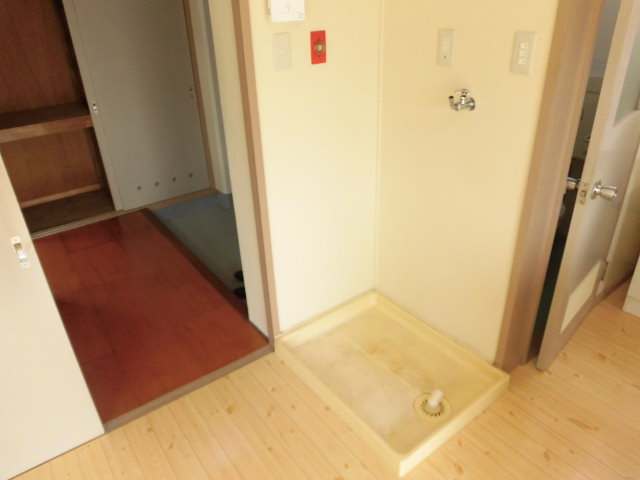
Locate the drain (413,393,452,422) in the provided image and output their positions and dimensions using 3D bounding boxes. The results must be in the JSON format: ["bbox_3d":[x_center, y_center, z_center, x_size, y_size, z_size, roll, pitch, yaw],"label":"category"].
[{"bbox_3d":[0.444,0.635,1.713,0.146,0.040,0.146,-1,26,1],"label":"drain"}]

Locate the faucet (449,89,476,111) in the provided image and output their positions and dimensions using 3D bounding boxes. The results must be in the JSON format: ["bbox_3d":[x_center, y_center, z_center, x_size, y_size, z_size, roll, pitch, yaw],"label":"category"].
[{"bbox_3d":[0.494,-0.481,1.545,0.120,0.082,0.056,-19,31,-32],"label":"faucet"}]

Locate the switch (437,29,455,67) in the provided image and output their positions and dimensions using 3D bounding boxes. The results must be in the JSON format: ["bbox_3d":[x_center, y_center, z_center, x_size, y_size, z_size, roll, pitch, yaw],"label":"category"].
[{"bbox_3d":[0.454,-0.689,1.597,0.012,0.120,0.070,-19,31,-32],"label":"switch"}]

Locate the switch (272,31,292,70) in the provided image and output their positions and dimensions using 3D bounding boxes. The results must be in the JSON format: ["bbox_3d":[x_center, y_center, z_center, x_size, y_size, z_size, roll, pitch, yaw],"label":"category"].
[{"bbox_3d":[-0.133,-0.667,1.578,0.070,0.120,0.012,-19,31,-32],"label":"switch"}]

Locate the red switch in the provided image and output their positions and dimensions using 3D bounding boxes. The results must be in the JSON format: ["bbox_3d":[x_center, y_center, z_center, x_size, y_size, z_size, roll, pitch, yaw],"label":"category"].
[{"bbox_3d":[-0.002,-0.718,1.658,0.068,0.111,0.018,-19,31,-32],"label":"red switch"}]

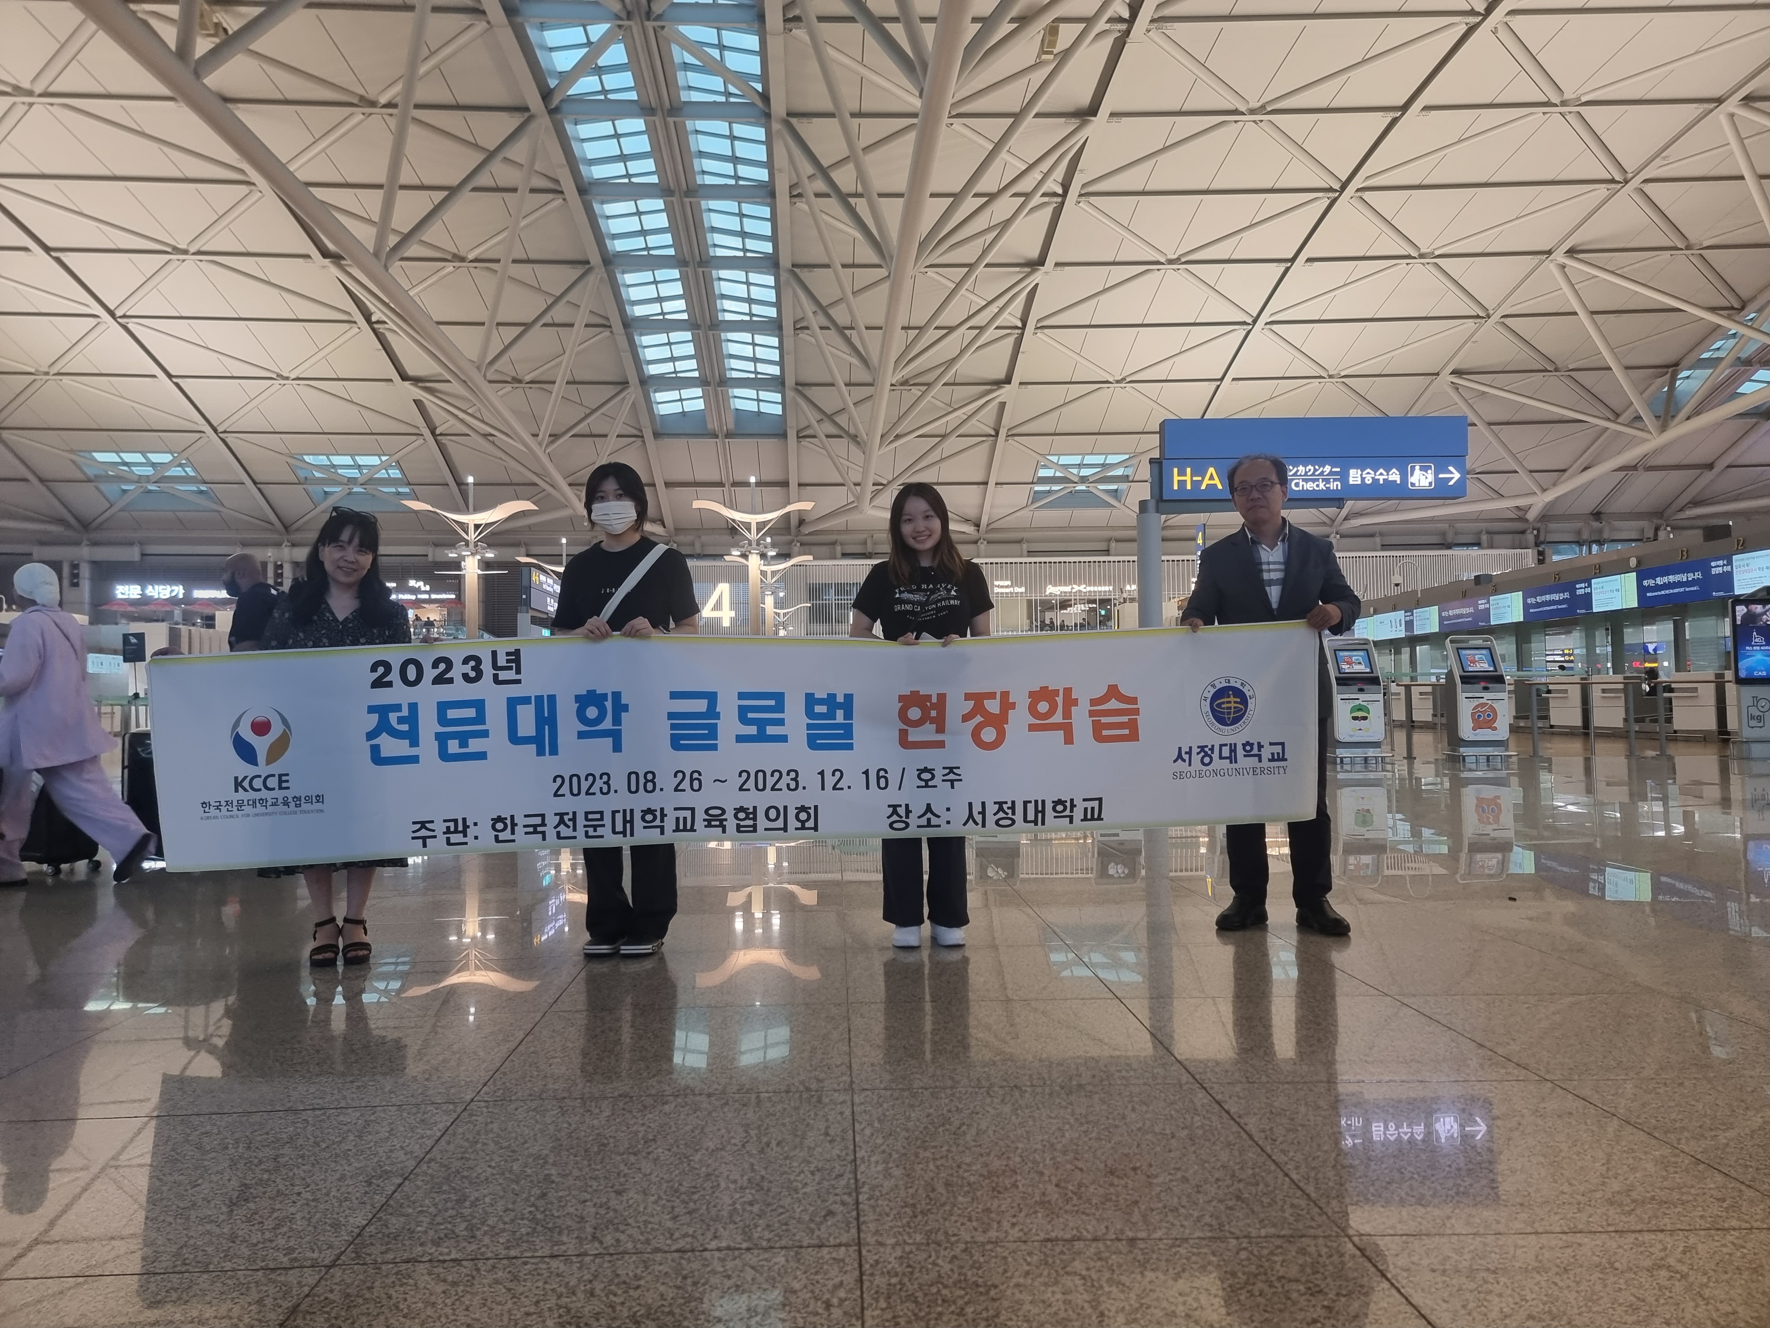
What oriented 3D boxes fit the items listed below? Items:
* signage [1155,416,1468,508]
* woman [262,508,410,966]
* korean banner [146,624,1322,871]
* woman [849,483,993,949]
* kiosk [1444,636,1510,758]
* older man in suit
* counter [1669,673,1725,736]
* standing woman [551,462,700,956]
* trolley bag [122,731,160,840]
[{"bbox_3d":[3.404,-1.614,9.800,2.430,0.680,0.230,-1,-2,-3],"label":"signage"},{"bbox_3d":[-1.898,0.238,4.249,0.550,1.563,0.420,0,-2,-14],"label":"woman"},{"bbox_3d":[-0.415,0.267,4.160,3.920,0.700,0.100,-1,3,-5],"label":"korean banner"},{"bbox_3d":[0.130,0.166,4.348,0.520,1.645,0.400,-1,-2,0],"label":"woman"},{"bbox_3d":[7.593,0.446,15.669,0.640,1.570,0.520,-1,-2,-3],"label":"kiosk"},{"bbox_3d":[1.429,0.089,4.586,0.660,1.772,0.420,-1,-2,11],"label":"older man in suit"},{"bbox_3d":[14.203,0.734,20.974,0.760,1.140,1.250,-1,-2,-3],"label":"counter"},{"bbox_3d":[-0.905,0.144,4.286,0.530,1.720,0.400,-1,-2,-6],"label":"standing woman"},{"bbox_3d":[-3.950,0.759,6.867,0.490,0.760,0.310,-1,-2,-3],"label":"trolley bag"}]

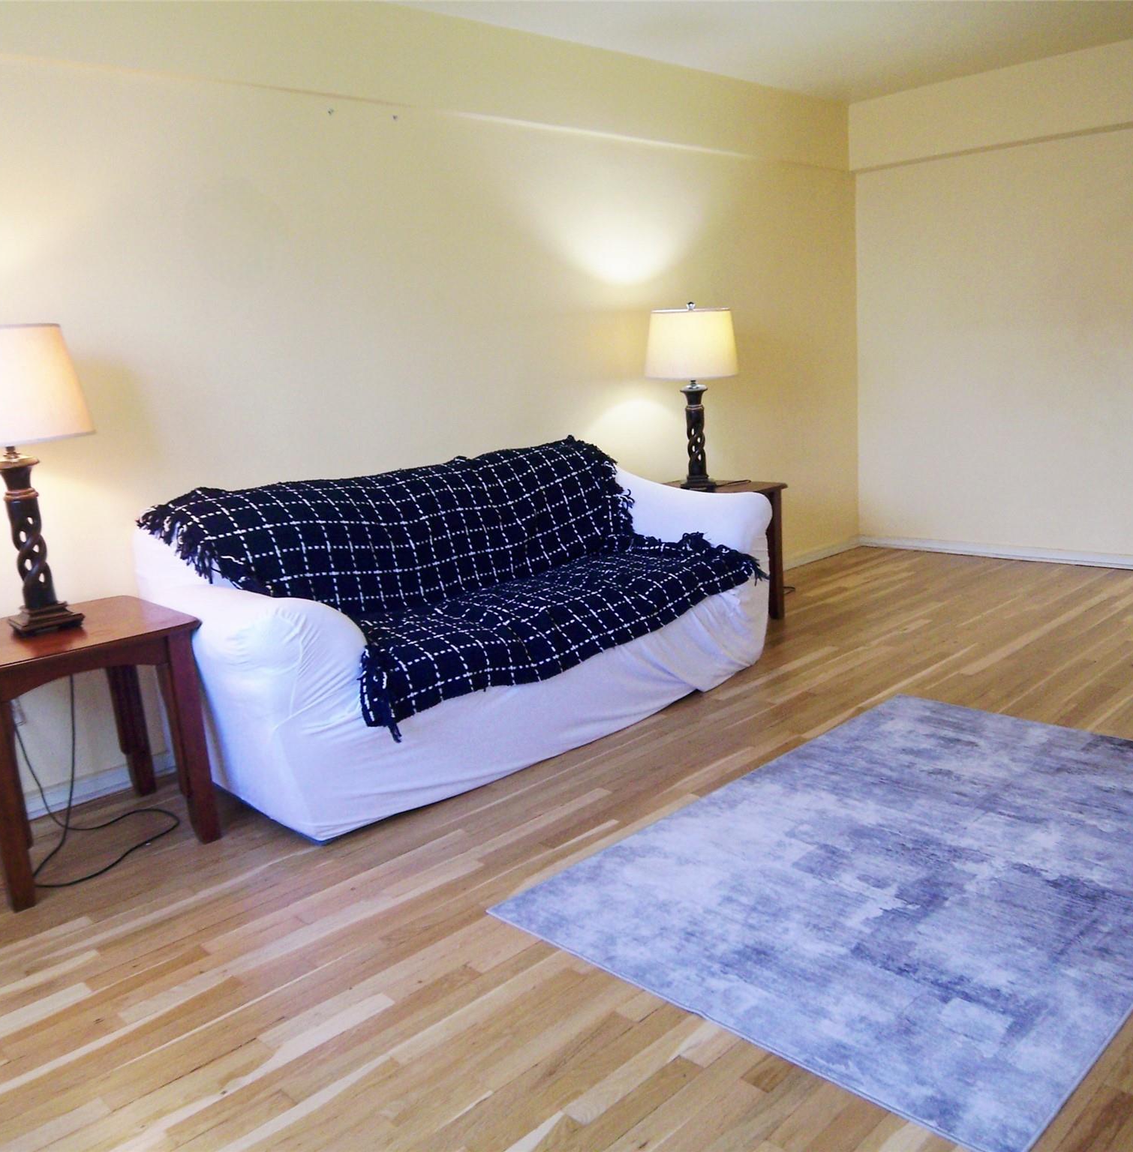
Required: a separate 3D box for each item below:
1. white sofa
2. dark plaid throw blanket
[{"bbox_3d":[-0.241,0.056,3.525,2.085,0.880,0.860,-15,17,-42],"label":"white sofa"},{"bbox_3d":[-0.269,-0.048,3.447,1.970,0.680,0.830,-15,17,-42],"label":"dark plaid throw blanket"}]

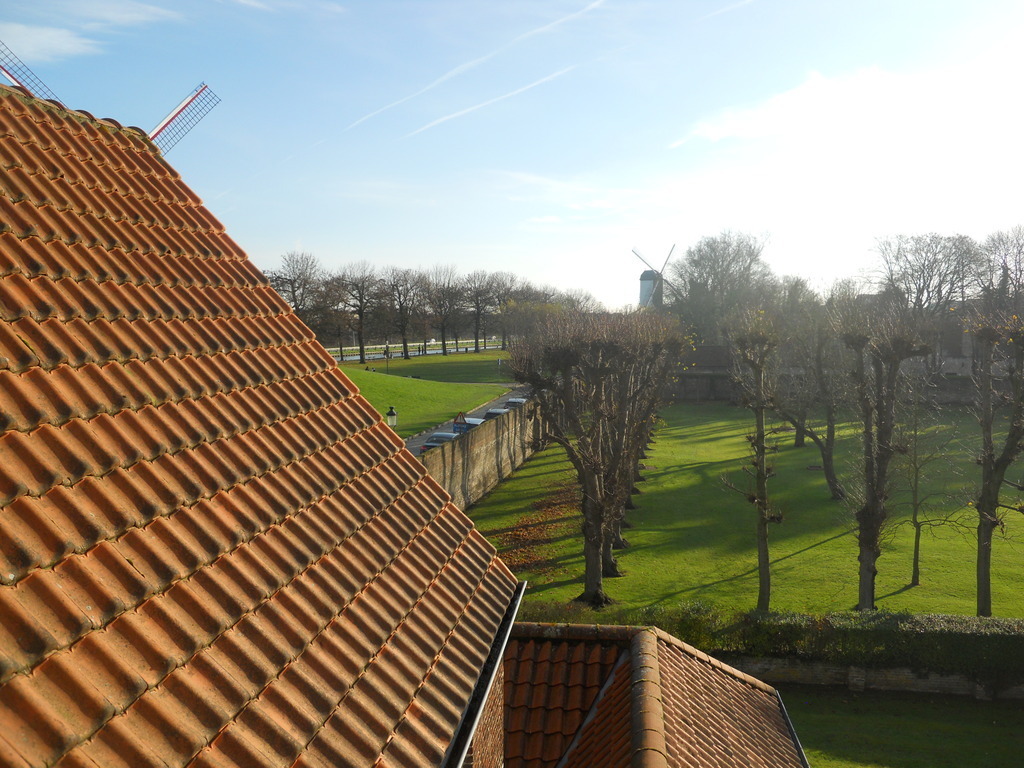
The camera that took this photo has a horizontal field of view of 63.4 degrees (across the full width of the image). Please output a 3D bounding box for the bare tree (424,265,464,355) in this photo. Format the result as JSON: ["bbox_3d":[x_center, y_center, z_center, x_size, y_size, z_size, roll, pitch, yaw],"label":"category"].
[{"bbox_3d":[-11.688,-12.822,143.430,6.930,15.610,7.620,0,5,0],"label":"bare tree"}]

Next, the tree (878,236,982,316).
[{"bbox_3d":[52.528,-9.522,104.570,12.830,18.490,12.830,0,5,0],"label":"tree"}]

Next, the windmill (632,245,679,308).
[{"bbox_3d":[43.164,-32.109,256.148,19.500,22.800,8.500,-3,6,-33],"label":"windmill"}]

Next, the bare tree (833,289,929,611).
[{"bbox_3d":[11.098,2.053,24.952,2.890,9.800,2.750,0,5,0],"label":"bare tree"}]

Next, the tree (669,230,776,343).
[{"bbox_3d":[31.567,-12.436,124.396,16.200,20.980,16.200,0,5,0],"label":"tree"}]

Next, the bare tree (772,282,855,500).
[{"bbox_3d":[14.557,0.396,39.997,3.960,10.520,3.760,0,5,0],"label":"bare tree"}]

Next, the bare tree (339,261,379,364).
[{"bbox_3d":[-22.155,-10.354,119.553,5.770,14.810,6.640,0,5,0],"label":"bare tree"}]

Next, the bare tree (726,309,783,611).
[{"bbox_3d":[7.285,2.339,24.890,1.680,9.180,1.680,0,5,0],"label":"bare tree"}]

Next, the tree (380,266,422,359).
[{"bbox_3d":[-17.611,-11.362,132.012,6.690,14.610,7.360,0,5,0],"label":"tree"}]

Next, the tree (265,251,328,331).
[{"bbox_3d":[-27.933,-9.545,107.579,8.300,15.430,8.300,0,5,0],"label":"tree"}]

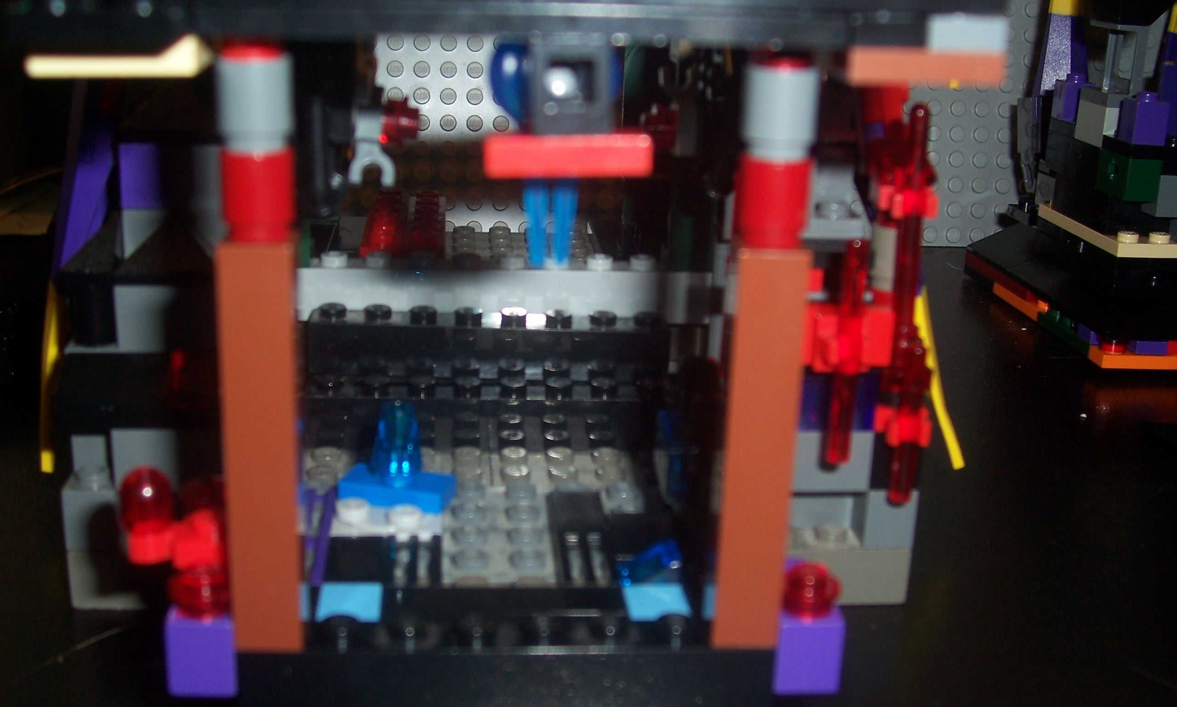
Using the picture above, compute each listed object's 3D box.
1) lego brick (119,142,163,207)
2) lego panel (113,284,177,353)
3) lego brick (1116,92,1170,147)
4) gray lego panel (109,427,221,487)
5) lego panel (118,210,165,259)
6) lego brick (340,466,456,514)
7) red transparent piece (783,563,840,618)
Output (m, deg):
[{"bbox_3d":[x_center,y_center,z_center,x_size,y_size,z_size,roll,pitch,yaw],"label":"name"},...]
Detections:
[{"bbox_3d":[-0.064,-0.026,0.211,0.008,0.010,0.008,1,17,-5],"label":"lego brick"},{"bbox_3d":[-0.062,-0.006,0.202,0.008,0.010,0.005,1,18,-4],"label":"lego panel"},{"bbox_3d":[0.132,-0.056,0.338,0.008,0.011,0.008,1,17,-3],"label":"lego brick"},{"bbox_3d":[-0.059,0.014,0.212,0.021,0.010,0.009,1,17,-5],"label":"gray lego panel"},{"bbox_3d":[-0.063,-0.017,0.210,0.009,0.010,0.007,1,18,-5],"label":"lego panel"},{"bbox_3d":[-0.029,0.020,0.217,0.016,0.003,0.008,6,18,12],"label":"lego brick"},{"bbox_3d":[0.027,0.028,0.173,0.008,0.005,0.008,1,18,-5],"label":"red transparent piece"}]

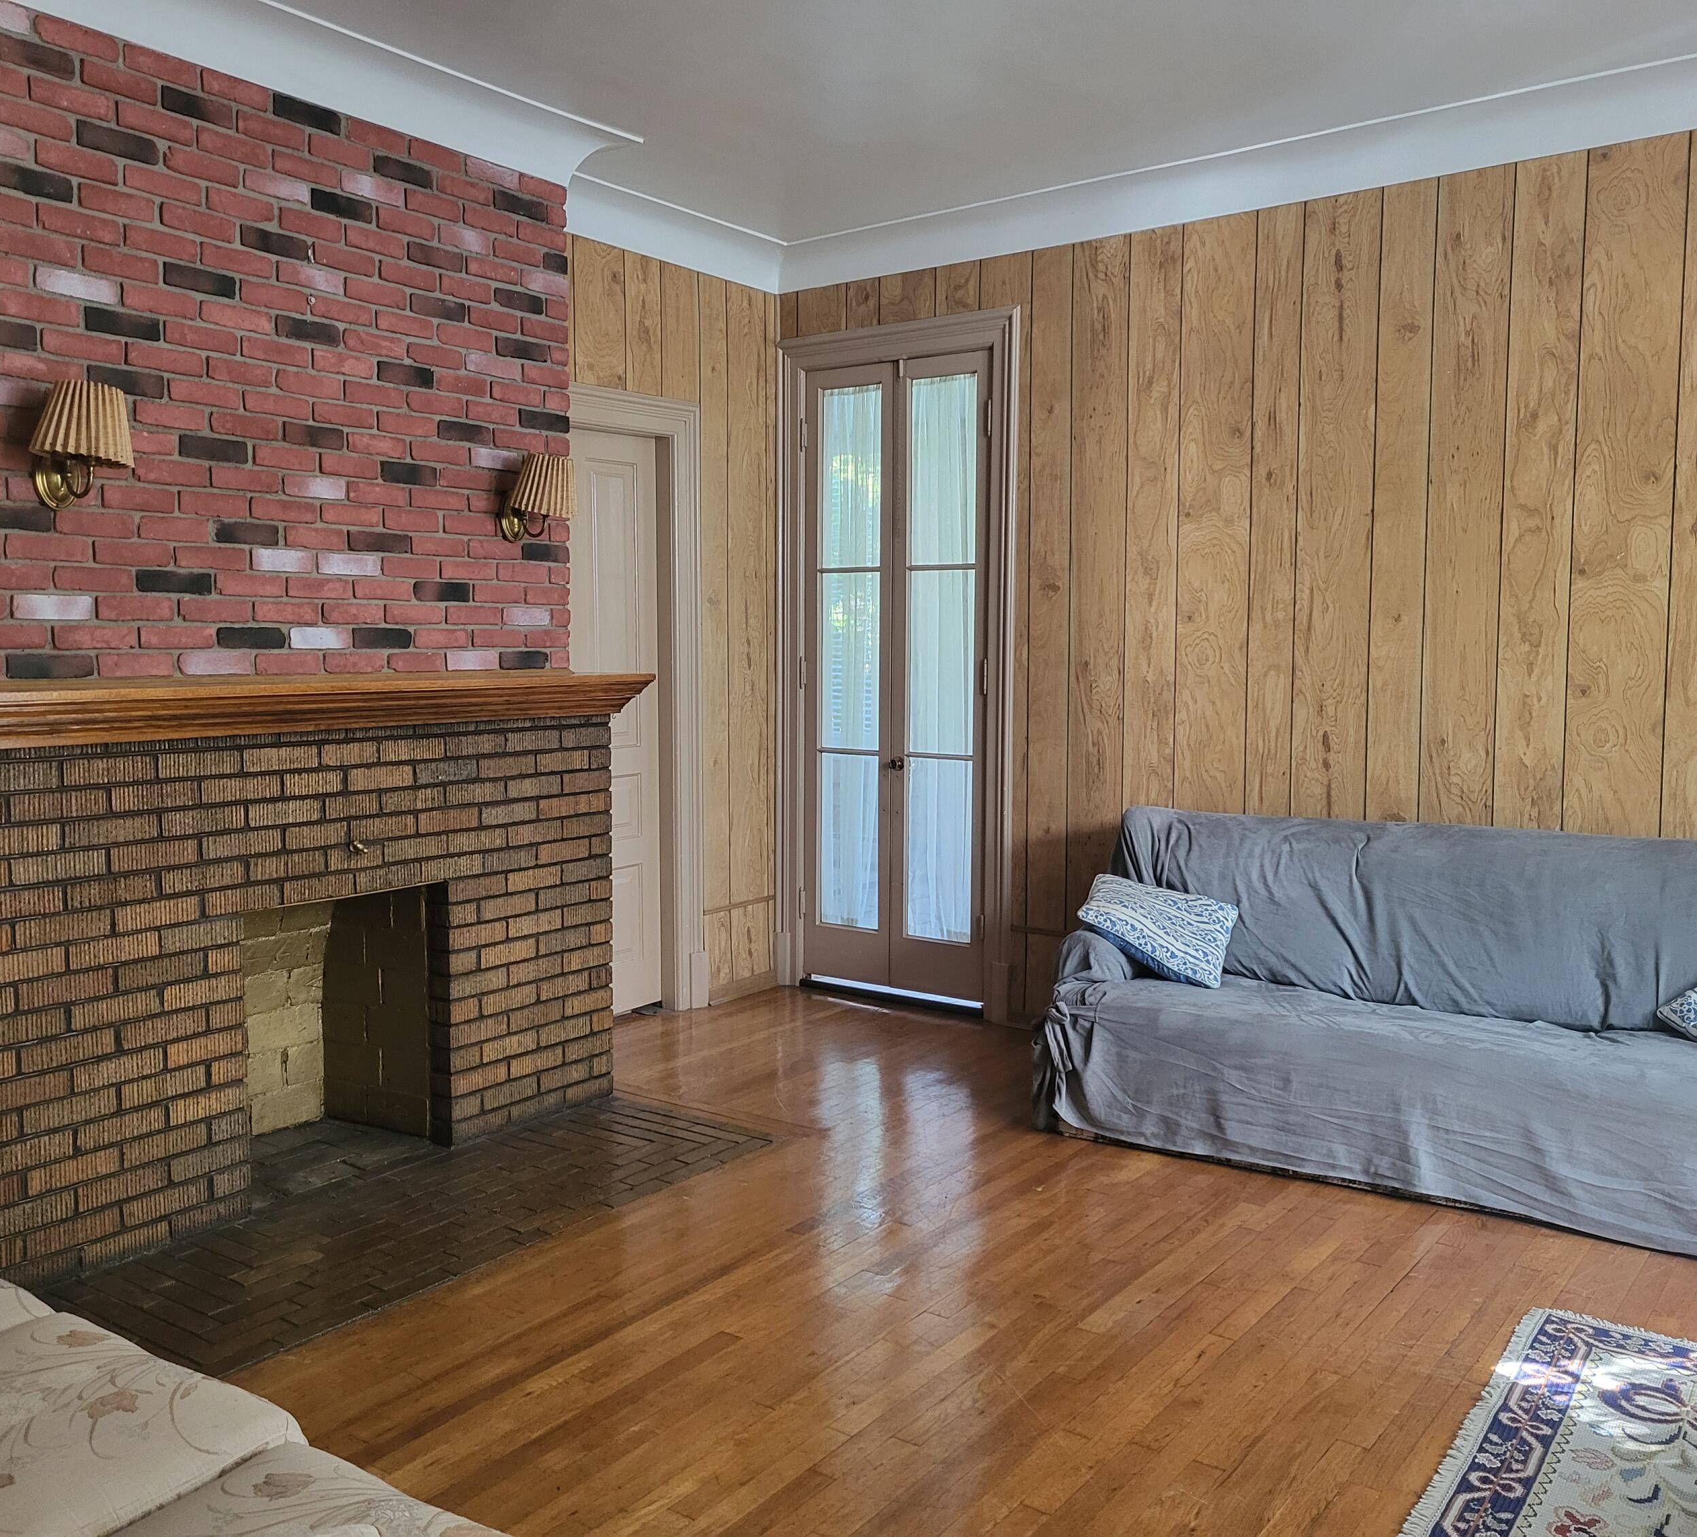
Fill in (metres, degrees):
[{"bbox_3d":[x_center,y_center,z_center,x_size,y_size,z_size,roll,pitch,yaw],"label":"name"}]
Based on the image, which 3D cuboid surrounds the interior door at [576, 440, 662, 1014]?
[{"bbox_3d":[-0.954,-0.143,5.443,0.045,2.125,0.800,3,6,35],"label":"interior door"}]

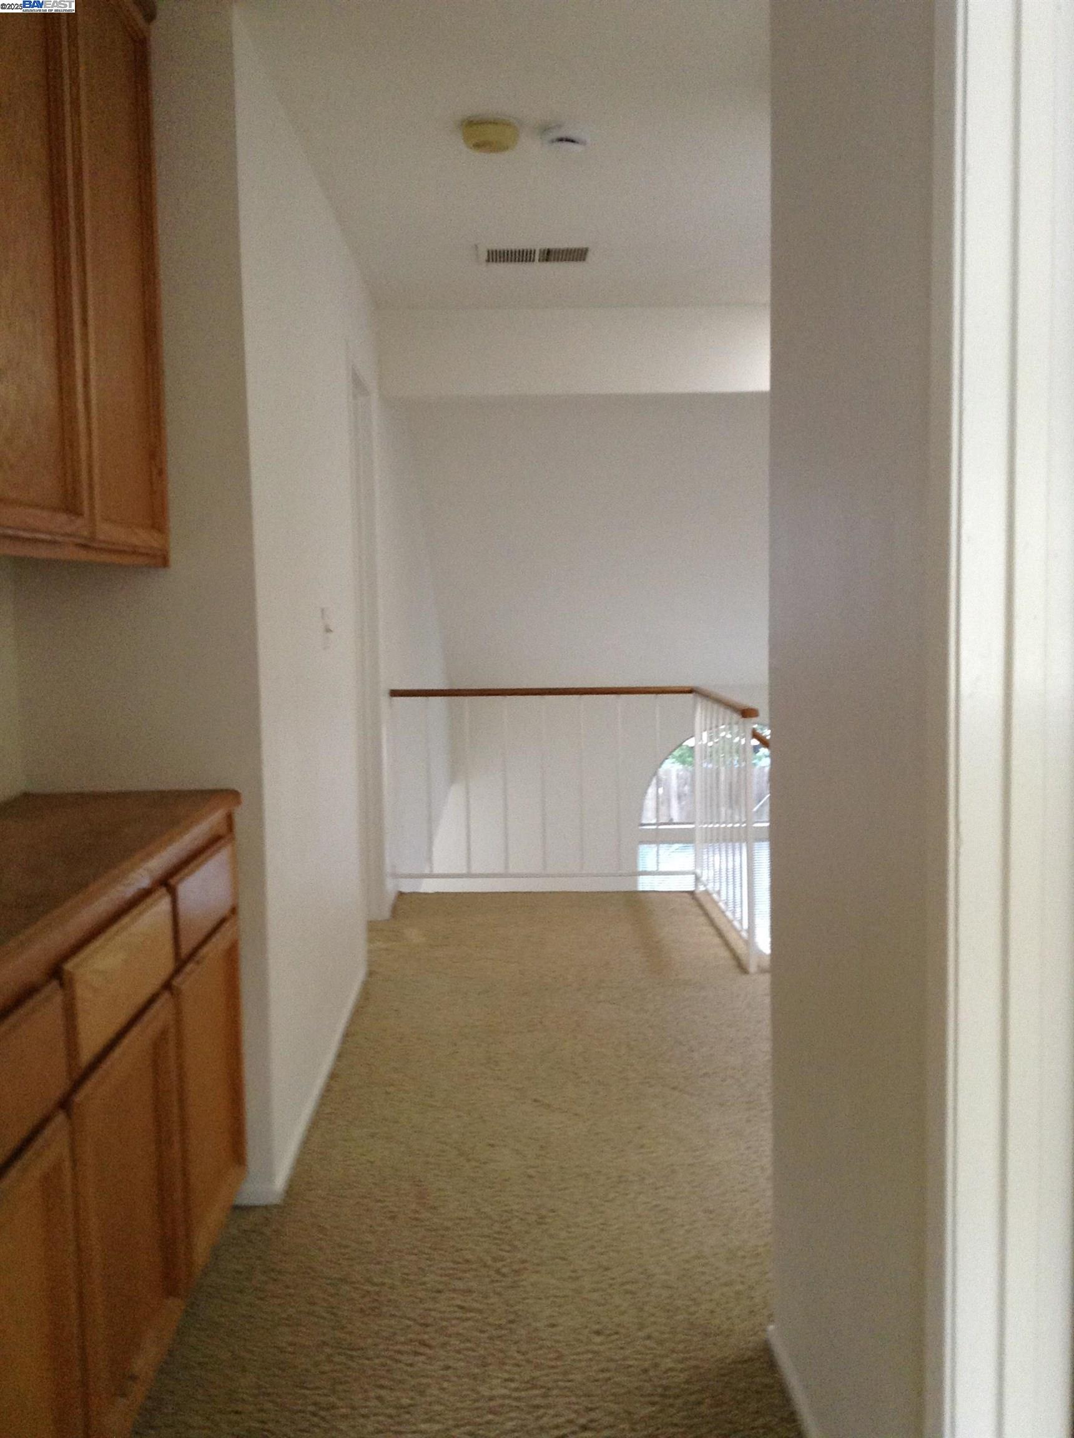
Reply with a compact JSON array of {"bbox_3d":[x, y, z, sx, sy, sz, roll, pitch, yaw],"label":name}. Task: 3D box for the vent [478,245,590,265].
[{"bbox_3d":[-0.005,-1.580,4.689,0.390,0.020,0.250,-1,5,-1],"label":"vent"}]

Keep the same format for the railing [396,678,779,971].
[{"bbox_3d":[0.072,0.368,5.220,1.360,0.900,1.350,-1,5,-1],"label":"railing"}]

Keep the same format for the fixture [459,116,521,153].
[{"bbox_3d":[-0.114,-1.440,3.386,0.145,0.050,0.145,-1,5,-1],"label":"fixture"}]

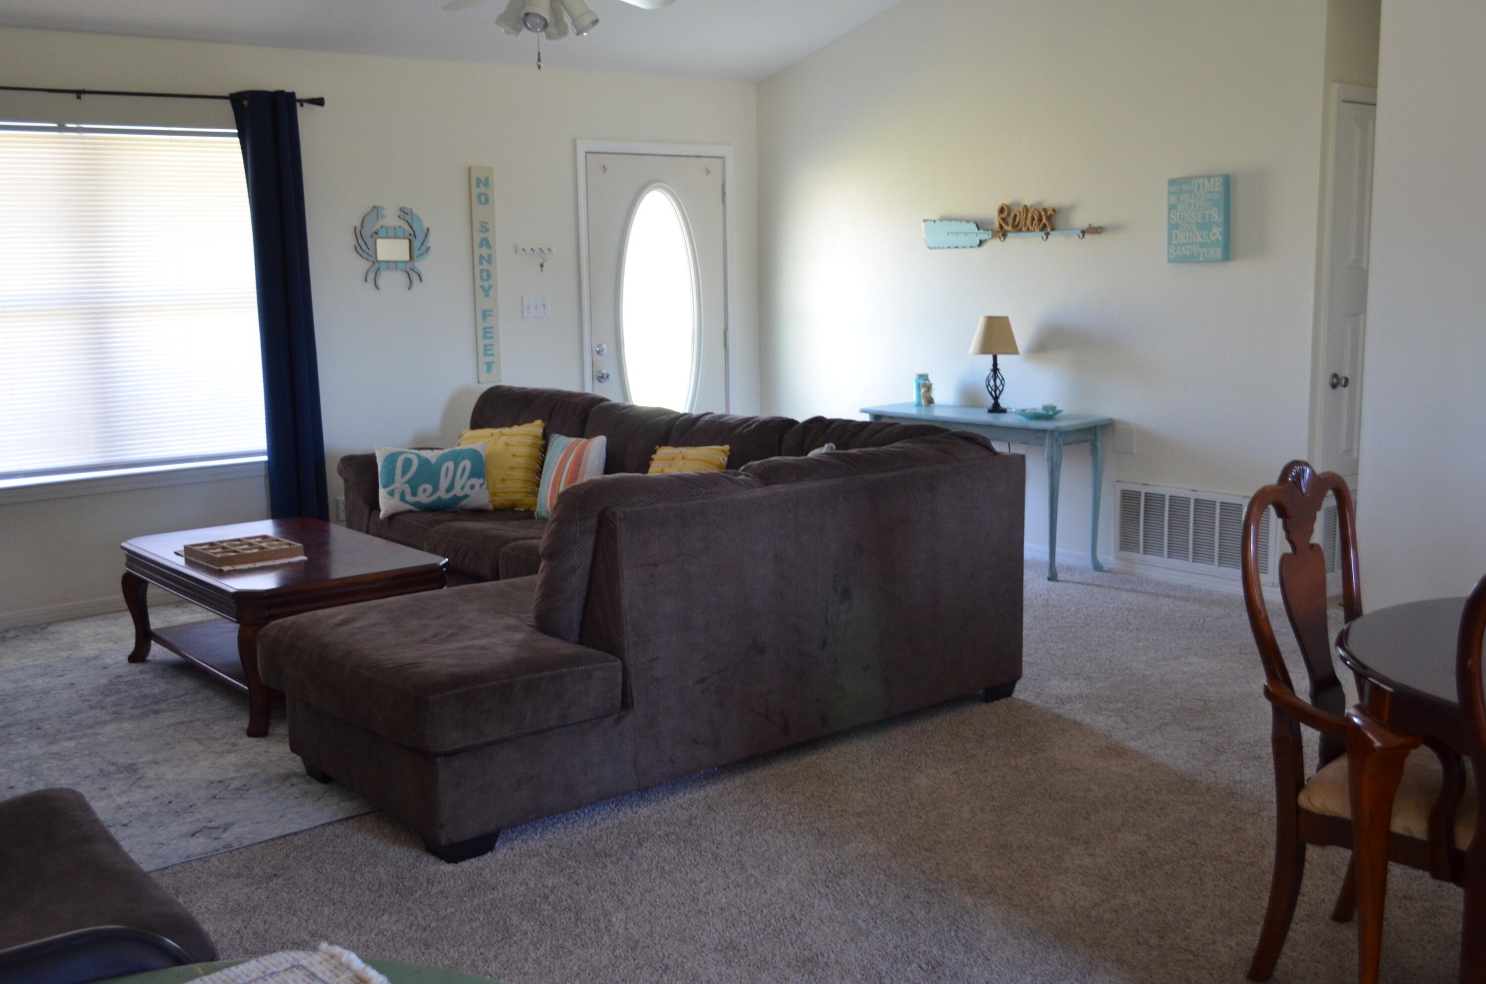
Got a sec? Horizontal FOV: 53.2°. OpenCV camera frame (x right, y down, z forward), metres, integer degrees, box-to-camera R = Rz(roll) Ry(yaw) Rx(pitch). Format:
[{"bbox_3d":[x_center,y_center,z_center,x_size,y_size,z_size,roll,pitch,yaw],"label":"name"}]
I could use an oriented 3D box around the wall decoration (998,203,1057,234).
[{"bbox_3d":[1.324,-1.286,6.942,0.030,0.140,0.350,-8,12,-39],"label":"wall decoration"}]

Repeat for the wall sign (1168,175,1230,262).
[{"bbox_3d":[1.920,-1.147,6.259,0.045,0.356,0.275,-8,12,-39],"label":"wall sign"}]

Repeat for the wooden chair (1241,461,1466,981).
[{"bbox_3d":[1.323,0.474,2.882,0.590,1.030,0.610,-9,12,-43],"label":"wooden chair"}]

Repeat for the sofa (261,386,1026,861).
[{"bbox_3d":[-0.886,0.186,5.466,2.230,0.930,3.070,-8,12,-38],"label":"sofa"}]

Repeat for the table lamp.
[{"bbox_3d":[1.207,-0.607,7.168,0.232,0.453,0.232,-1,9,0],"label":"table lamp"}]

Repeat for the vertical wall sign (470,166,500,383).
[{"bbox_3d":[-1.304,-1.090,7.506,0.142,1.079,0.025,-8,12,-38],"label":"vertical wall sign"}]

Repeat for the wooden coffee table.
[{"bbox_3d":[-1.635,0.439,5.263,0.750,0.465,1.310,-8,12,-39],"label":"wooden coffee table"}]

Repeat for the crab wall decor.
[{"bbox_3d":[-1.690,-1.181,7.169,0.400,0.401,0.035,-8,12,-38],"label":"crab wall decor"}]

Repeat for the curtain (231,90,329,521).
[{"bbox_3d":[-2.104,-0.725,6.801,0.323,2.150,0.120,-8,12,-38],"label":"curtain"}]

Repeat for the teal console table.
[{"bbox_3d":[1.161,-0.023,7.203,0.410,0.720,1.250,-8,12,-38],"label":"teal console table"}]

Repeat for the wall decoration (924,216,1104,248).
[{"bbox_3d":[1.257,-1.233,7.050,0.050,0.142,1.110,-8,12,-39],"label":"wall decoration"}]

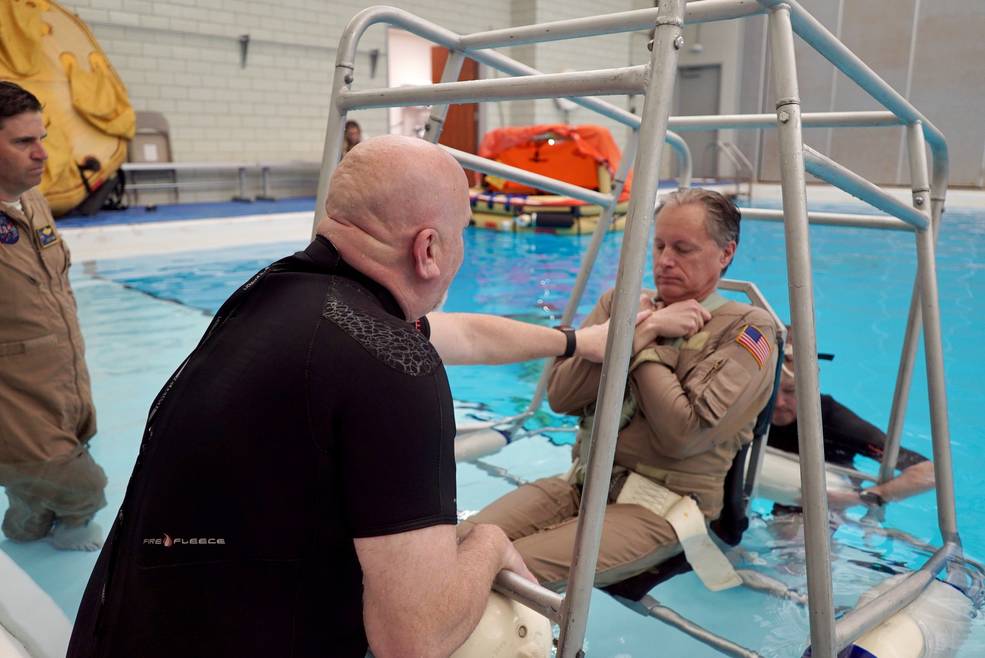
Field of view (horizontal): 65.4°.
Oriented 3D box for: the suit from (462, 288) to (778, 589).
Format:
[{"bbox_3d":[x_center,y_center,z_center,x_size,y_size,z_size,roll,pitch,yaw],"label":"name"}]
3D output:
[{"bbox_3d":[0.214,0.367,1.708,0.790,0.900,0.560,-10,16,-40],"label":"suit"}]

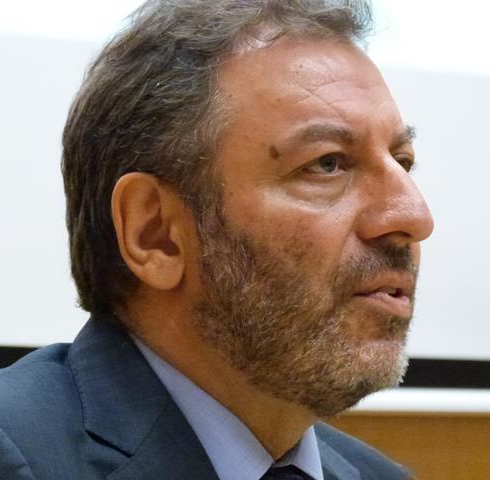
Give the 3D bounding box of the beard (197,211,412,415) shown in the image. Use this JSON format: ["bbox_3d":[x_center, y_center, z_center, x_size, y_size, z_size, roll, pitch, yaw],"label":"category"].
[{"bbox_3d":[0.057,0.043,2.560,0.106,0.115,0.146,-9,-5,38],"label":"beard"}]

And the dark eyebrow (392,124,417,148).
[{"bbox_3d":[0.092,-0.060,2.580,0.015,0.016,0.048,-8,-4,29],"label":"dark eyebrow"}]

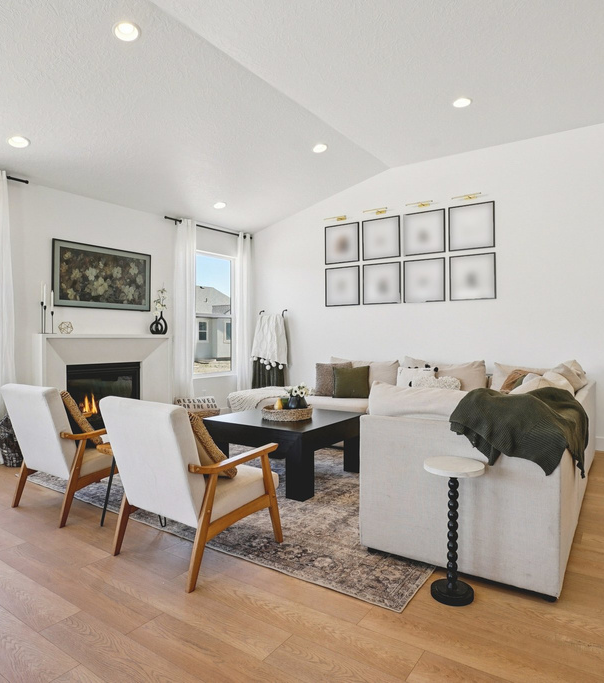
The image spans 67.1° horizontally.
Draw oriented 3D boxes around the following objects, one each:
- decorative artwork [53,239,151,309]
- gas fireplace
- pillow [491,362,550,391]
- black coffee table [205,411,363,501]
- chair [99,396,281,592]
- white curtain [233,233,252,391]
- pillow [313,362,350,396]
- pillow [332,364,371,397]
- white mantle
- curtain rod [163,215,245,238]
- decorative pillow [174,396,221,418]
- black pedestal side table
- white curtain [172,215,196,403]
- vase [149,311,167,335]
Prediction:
[{"bbox_3d":[-2.168,-0.702,5.084,0.040,0.675,1.155,0,1,36],"label":"decorative artwork"},{"bbox_3d":[-2.199,0.660,5.024,0.200,0.820,0.860,0,1,35],"label":"gas fireplace"},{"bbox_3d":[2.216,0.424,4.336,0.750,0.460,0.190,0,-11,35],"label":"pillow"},{"bbox_3d":[-0.123,0.863,3.780,0.960,0.472,0.955,0,1,35],"label":"black coffee table"},{"bbox_3d":[-0.592,0.701,2.445,0.650,0.860,0.750,0,1,36],"label":"chair"},{"bbox_3d":[-0.860,-0.281,6.843,0.120,2.690,0.270,0,1,35],"label":"white curtain"},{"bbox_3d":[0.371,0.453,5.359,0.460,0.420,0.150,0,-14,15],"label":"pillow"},{"bbox_3d":[0.594,0.492,5.460,0.440,0.410,0.140,0,-18,7],"label":"pillow"},{"bbox_3d":[-2.109,0.518,5.061,0.170,1.190,1.540,0,1,36],"label":"white mantle"},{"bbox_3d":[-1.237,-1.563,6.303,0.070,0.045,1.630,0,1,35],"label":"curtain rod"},{"bbox_3d":[-1.286,0.806,5.600,0.550,0.310,0.140,0,-32,-28],"label":"decorative pillow"},{"bbox_3d":[0.685,0.845,2.053,0.285,0.570,0.285,0,0,4],"label":"black pedestal side table"},{"bbox_3d":[-1.509,-0.252,5.864,0.120,2.660,0.290,0,1,35],"label":"white curtain"},{"bbox_3d":[-1.735,-0.227,5.521,0.100,0.285,0.240,0,1,36],"label":"vase"}]

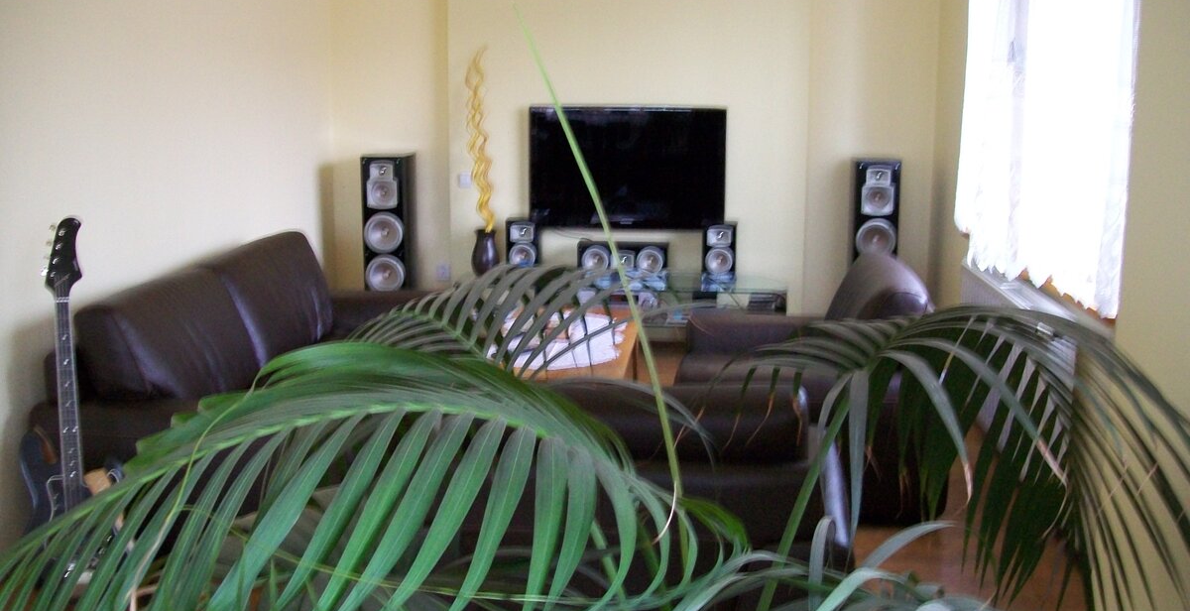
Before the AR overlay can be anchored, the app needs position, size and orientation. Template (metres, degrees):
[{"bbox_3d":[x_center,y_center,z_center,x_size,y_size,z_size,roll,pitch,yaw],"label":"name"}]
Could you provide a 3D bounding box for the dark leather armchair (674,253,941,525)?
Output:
[{"bbox_3d":[0.718,0.224,4.347,0.920,0.860,1.080,0,10,0],"label":"dark leather armchair"}]

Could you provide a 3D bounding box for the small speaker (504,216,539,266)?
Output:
[{"bbox_3d":[-0.378,-0.305,6.135,0.170,0.280,0.210,1,10,1],"label":"small speaker"}]

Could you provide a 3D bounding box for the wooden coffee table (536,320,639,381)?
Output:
[{"bbox_3d":[-0.163,0.376,4.577,0.620,0.470,1.250,1,10,3],"label":"wooden coffee table"}]

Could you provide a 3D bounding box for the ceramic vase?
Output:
[{"bbox_3d":[-0.563,-0.255,5.921,0.140,0.260,0.140,0,10,0],"label":"ceramic vase"}]

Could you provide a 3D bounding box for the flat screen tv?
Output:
[{"bbox_3d":[0.171,-0.751,6.323,1.060,0.645,0.070,1,10,3],"label":"flat screen tv"}]

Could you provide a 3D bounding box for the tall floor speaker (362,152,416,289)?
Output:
[{"bbox_3d":[-1.153,-0.298,6.625,0.240,1.100,0.380,0,10,0],"label":"tall floor speaker"}]

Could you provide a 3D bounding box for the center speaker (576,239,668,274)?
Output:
[{"bbox_3d":[0.152,-0.238,6.136,0.465,0.165,0.210,1,10,3],"label":"center speaker"}]

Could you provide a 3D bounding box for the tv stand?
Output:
[{"bbox_3d":[0.144,0.118,6.024,1.600,0.500,0.680,1,10,3],"label":"tv stand"}]

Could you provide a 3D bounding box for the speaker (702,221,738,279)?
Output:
[{"bbox_3d":[0.657,-0.292,6.136,0.170,0.280,0.210,1,10,4],"label":"speaker"}]

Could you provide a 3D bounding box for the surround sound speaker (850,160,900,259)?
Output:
[{"bbox_3d":[1.582,-0.276,6.625,0.240,1.100,0.380,2,10,9],"label":"surround sound speaker"}]

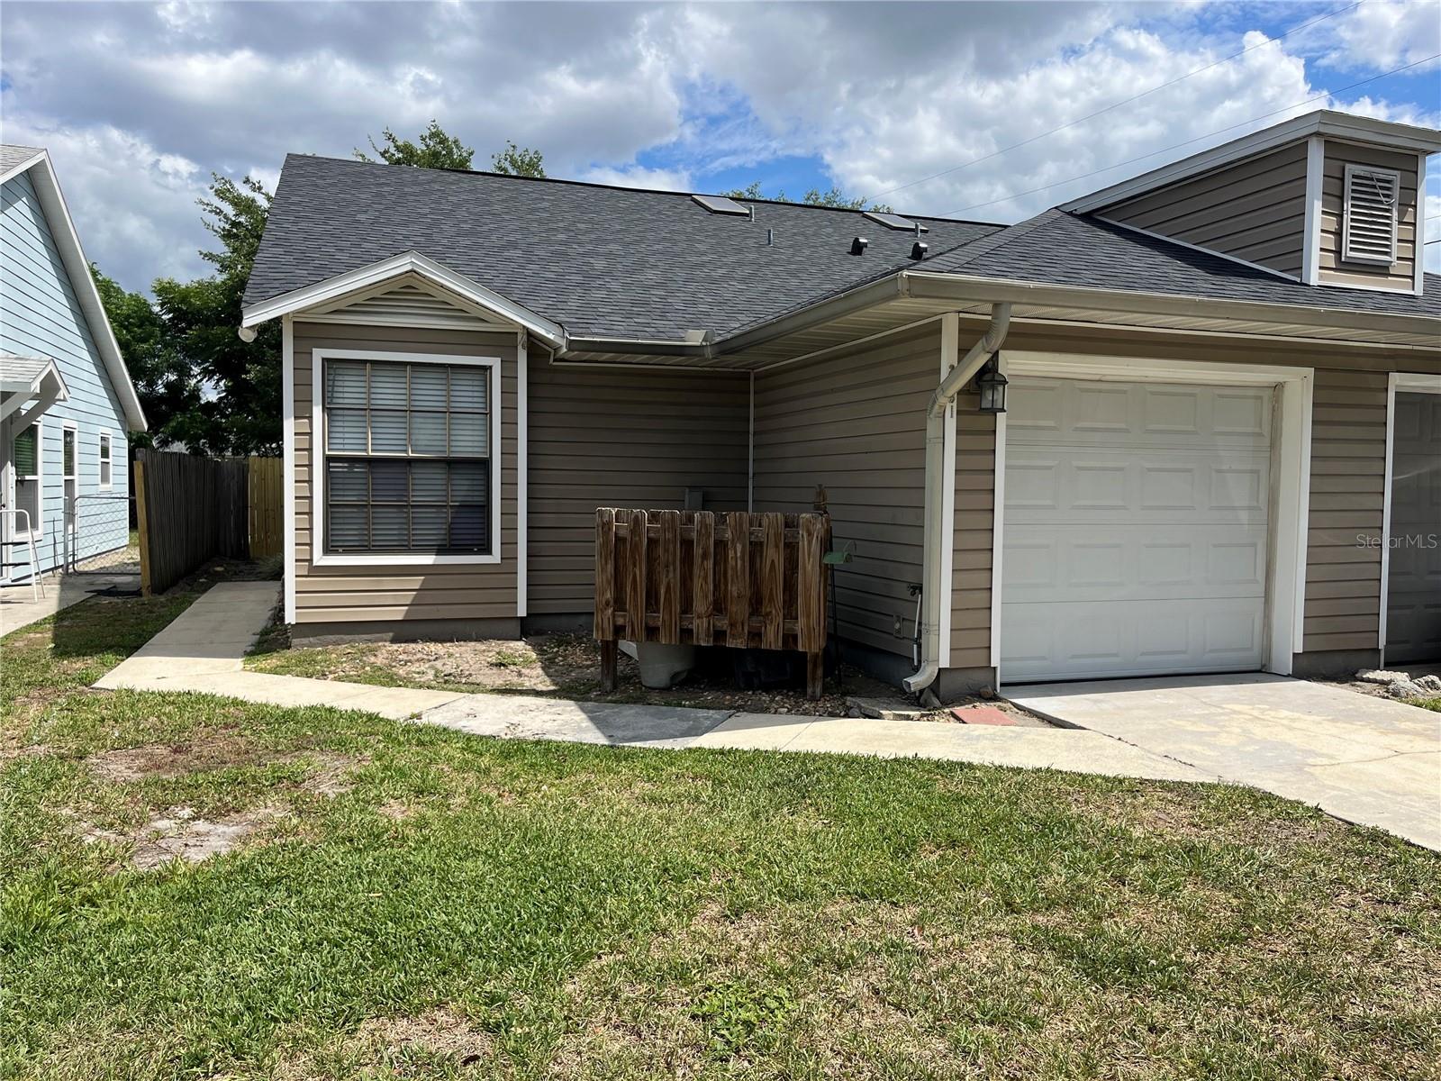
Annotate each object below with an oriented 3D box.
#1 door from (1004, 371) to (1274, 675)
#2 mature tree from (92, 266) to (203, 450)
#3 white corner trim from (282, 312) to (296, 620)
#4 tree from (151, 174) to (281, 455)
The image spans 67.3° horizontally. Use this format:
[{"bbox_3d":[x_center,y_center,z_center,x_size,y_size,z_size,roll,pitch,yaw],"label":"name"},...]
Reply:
[{"bbox_3d":[2.892,-0.069,7.557,2.360,2.090,0.060,0,3,-18],"label":"door"},{"bbox_3d":[-15.245,-3.603,28.164,4.600,6.985,4.600,0,3,-18],"label":"mature tree"},{"bbox_3d":[-3.399,-0.544,8.530,0.080,2.402,0.080,0,3,-18],"label":"white corner trim"},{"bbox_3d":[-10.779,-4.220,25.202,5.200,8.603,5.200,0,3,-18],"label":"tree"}]

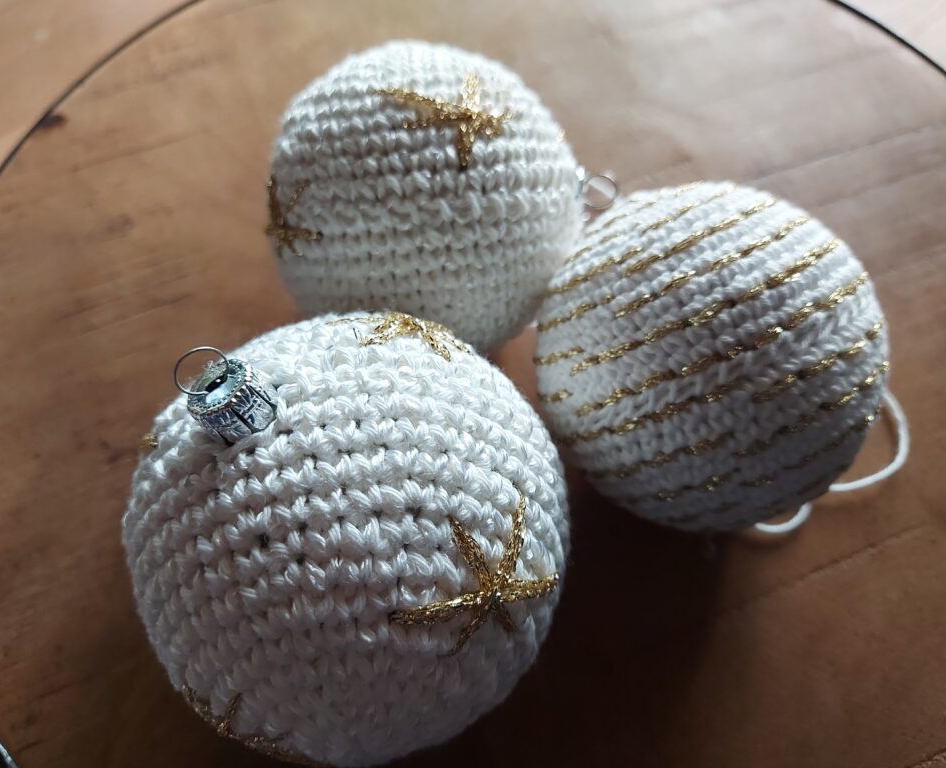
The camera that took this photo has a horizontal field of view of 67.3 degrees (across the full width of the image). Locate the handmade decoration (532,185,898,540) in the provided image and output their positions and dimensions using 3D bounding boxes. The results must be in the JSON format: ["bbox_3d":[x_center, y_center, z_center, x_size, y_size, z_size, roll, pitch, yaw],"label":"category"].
[{"bbox_3d":[0.049,-0.006,0.154,0.072,0.072,0.072,4,61,0],"label":"handmade decoration"}]

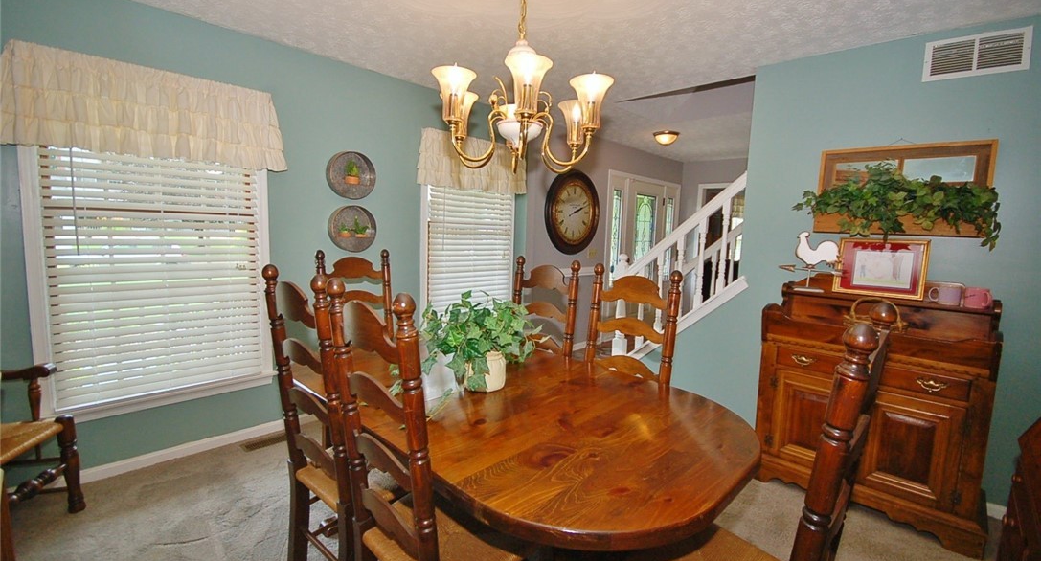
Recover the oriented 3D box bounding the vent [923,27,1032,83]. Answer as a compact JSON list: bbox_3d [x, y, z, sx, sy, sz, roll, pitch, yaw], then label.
[{"bbox_3d":[2.224,-1.106,2.129,0.365,0.200,0.025,8,9,40],"label":"vent"}]

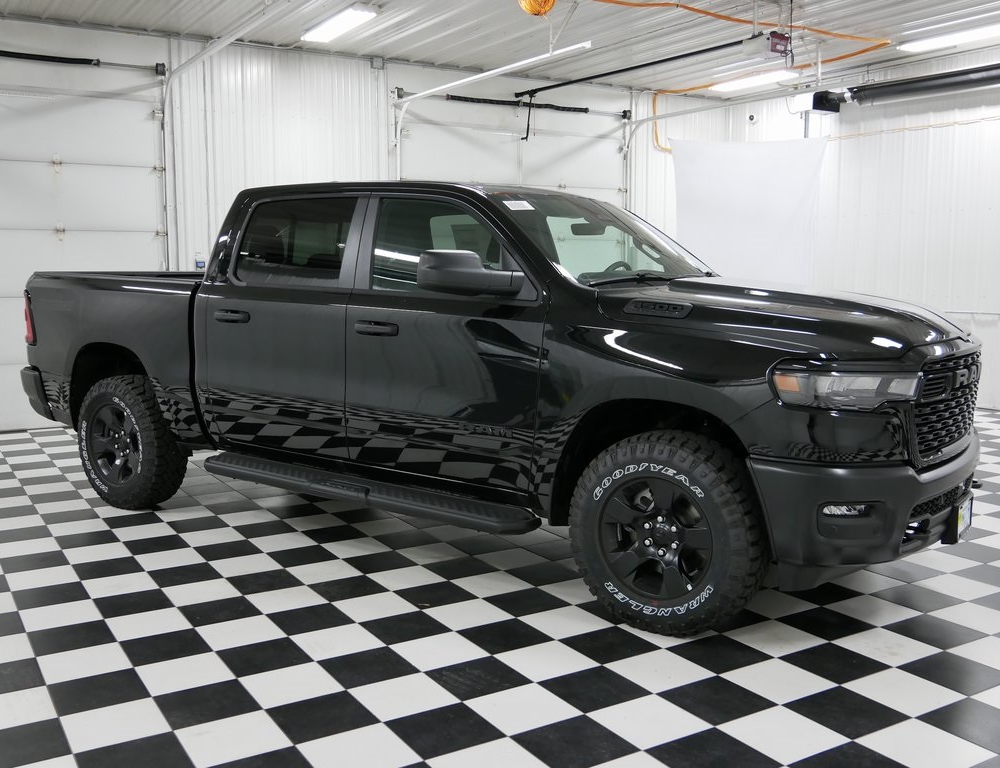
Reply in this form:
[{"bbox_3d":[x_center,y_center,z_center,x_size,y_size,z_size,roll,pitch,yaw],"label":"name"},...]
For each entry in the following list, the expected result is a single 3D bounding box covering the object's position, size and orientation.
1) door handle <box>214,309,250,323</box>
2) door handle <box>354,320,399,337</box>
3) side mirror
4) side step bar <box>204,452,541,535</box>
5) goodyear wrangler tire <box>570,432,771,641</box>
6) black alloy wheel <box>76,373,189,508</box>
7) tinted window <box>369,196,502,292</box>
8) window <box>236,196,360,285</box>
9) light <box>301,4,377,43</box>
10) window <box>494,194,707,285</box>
[{"bbox_3d":[-1.425,-0.368,5.389,0.262,0.068,0.060,5,9,35],"label":"door handle"},{"bbox_3d":[-0.580,-0.266,4.791,0.255,0.068,0.060,5,9,35],"label":"door handle"},{"bbox_3d":[-0.143,-0.481,4.374,0.230,0.205,0.340,5,9,35],"label":"side mirror"},{"bbox_3d":[-0.712,0.532,5.066,2.220,0.095,0.200,5,9,35],"label":"side step bar"},{"bbox_3d":[0.693,0.615,4.155,0.830,0.830,0.275,4,8,32],"label":"goodyear wrangler tire"},{"bbox_3d":[-2.306,0.366,6.290,0.825,0.825,0.275,5,9,35],"label":"black alloy wheel"},{"bbox_3d":[-0.274,-0.668,4.755,0.860,0.480,0.060,5,-12,35],"label":"tinted window"},{"bbox_3d":[-1.083,-0.765,5.328,0.800,0.470,0.060,5,-12,35],"label":"window"},{"bbox_3d":[-1.422,-3.168,8.859,0.280,0.090,1.260,-4,8,-31],"label":"light"},{"bbox_3d":[0.553,-0.756,5.164,0.820,0.120,1.460,43,28,24],"label":"window"}]

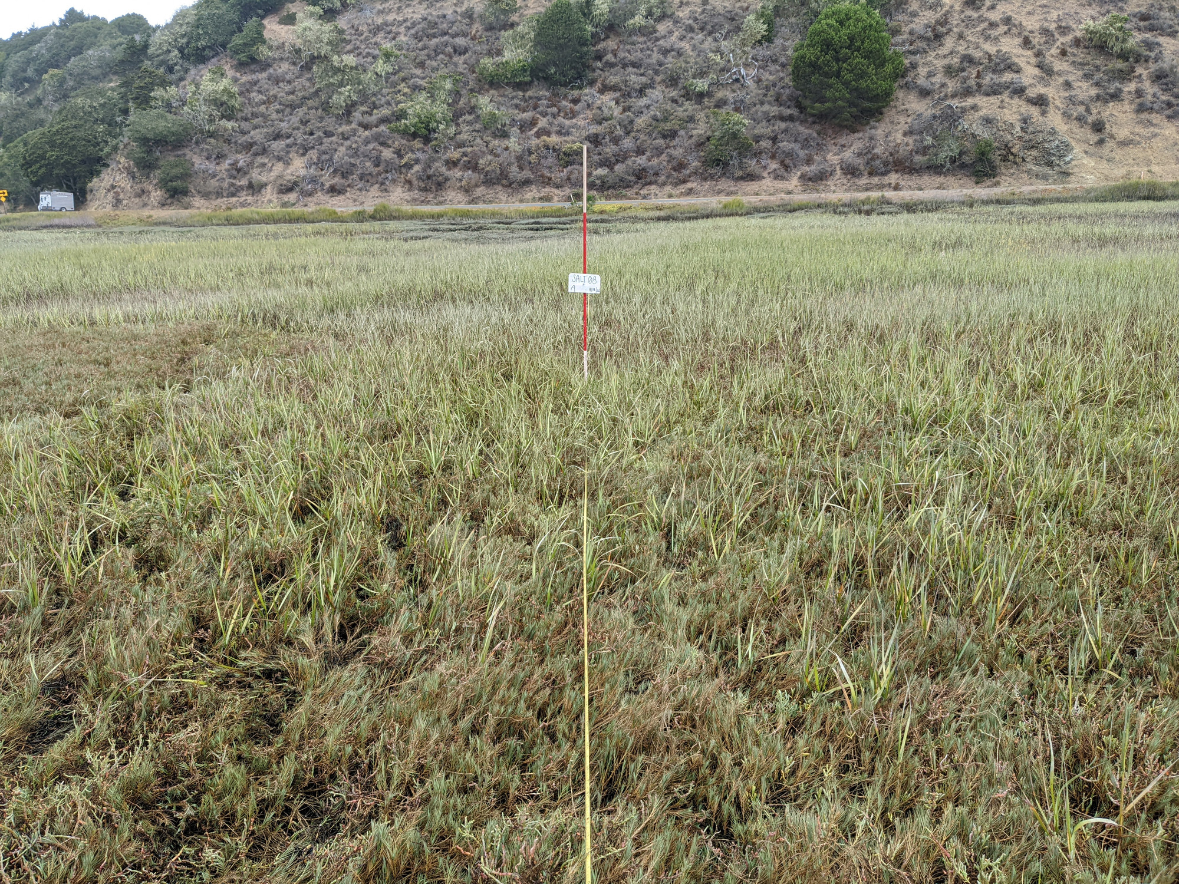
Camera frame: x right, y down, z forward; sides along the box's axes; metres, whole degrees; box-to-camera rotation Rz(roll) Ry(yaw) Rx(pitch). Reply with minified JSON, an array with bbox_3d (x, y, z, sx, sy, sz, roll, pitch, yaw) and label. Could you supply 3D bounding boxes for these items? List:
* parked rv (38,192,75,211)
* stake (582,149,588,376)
[{"bbox_3d":[-64.900,-28.900,111.700,2.400,3.050,6.700,-14,20,-42],"label":"parked rv"},{"bbox_3d":[-0.025,-1.196,6.727,0.023,1.850,0.023,-1,15,0],"label":"stake"}]

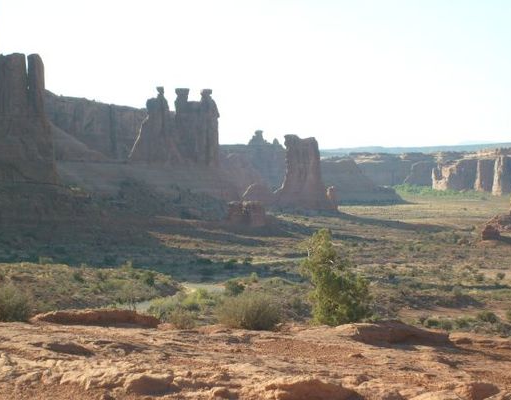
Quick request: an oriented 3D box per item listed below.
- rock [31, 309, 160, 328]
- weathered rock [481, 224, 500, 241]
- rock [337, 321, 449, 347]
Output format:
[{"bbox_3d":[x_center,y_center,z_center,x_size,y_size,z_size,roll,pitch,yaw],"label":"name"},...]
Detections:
[{"bbox_3d":[-2.058,1.524,21.000,1.620,0.250,0.850,0,2,-6],"label":"rock"},{"bbox_3d":[129.556,17.917,900.000,9.800,8.800,9.000,0,2,8],"label":"weathered rock"},{"bbox_3d":[1.606,1.554,19.000,1.350,0.270,0.850,0,2,5],"label":"rock"}]

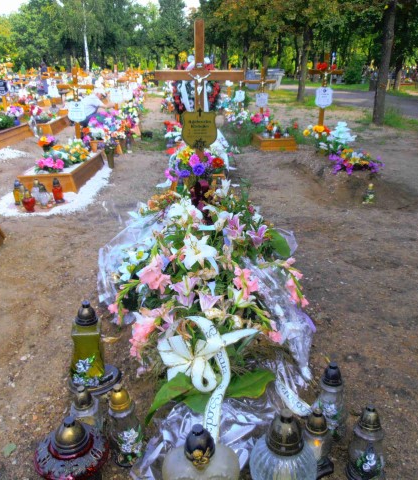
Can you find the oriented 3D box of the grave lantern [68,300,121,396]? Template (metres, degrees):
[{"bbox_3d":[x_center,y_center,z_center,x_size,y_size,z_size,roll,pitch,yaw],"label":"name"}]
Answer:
[{"bbox_3d":[-0.533,0.477,2.084,0.245,0.420,0.220,0,21,0],"label":"grave lantern"}]

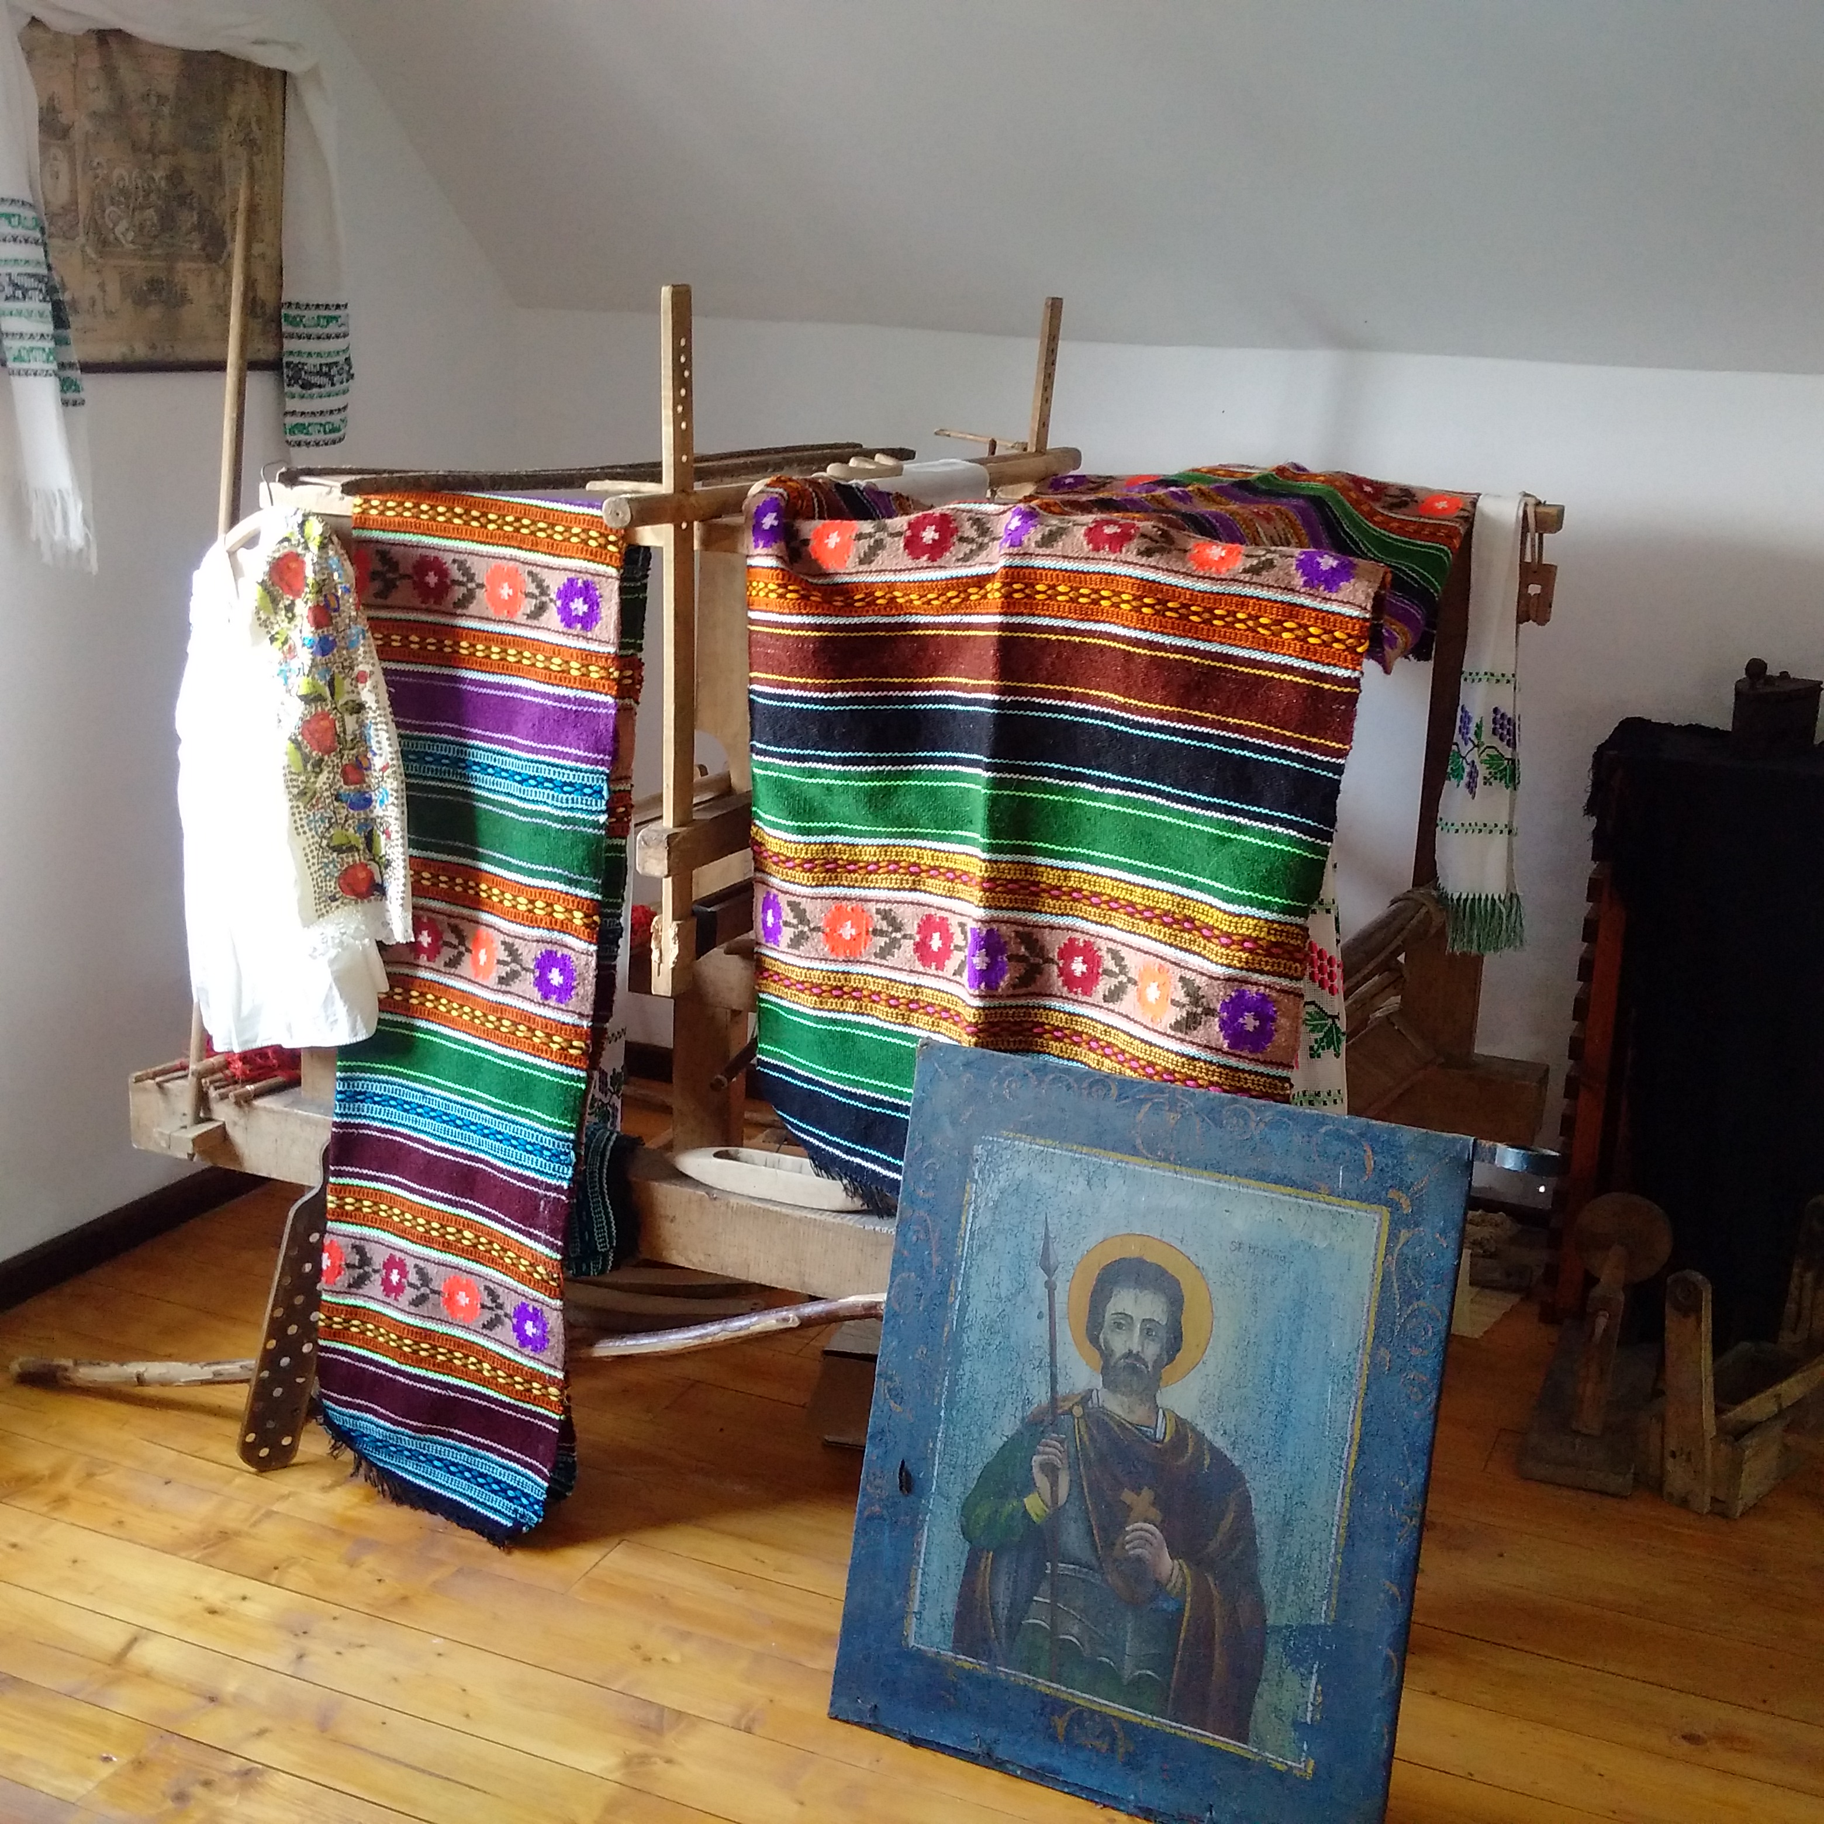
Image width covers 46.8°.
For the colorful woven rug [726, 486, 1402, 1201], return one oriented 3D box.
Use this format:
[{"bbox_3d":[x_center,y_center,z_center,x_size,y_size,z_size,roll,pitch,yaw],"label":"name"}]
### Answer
[{"bbox_3d":[0.155,-0.026,2.441,0.730,0.876,0.214,9,15,23],"label":"colorful woven rug"}]

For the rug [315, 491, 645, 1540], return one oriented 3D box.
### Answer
[{"bbox_3d":[-0.572,0.130,2.706,0.419,1.275,0.195,11,16,31],"label":"rug"}]

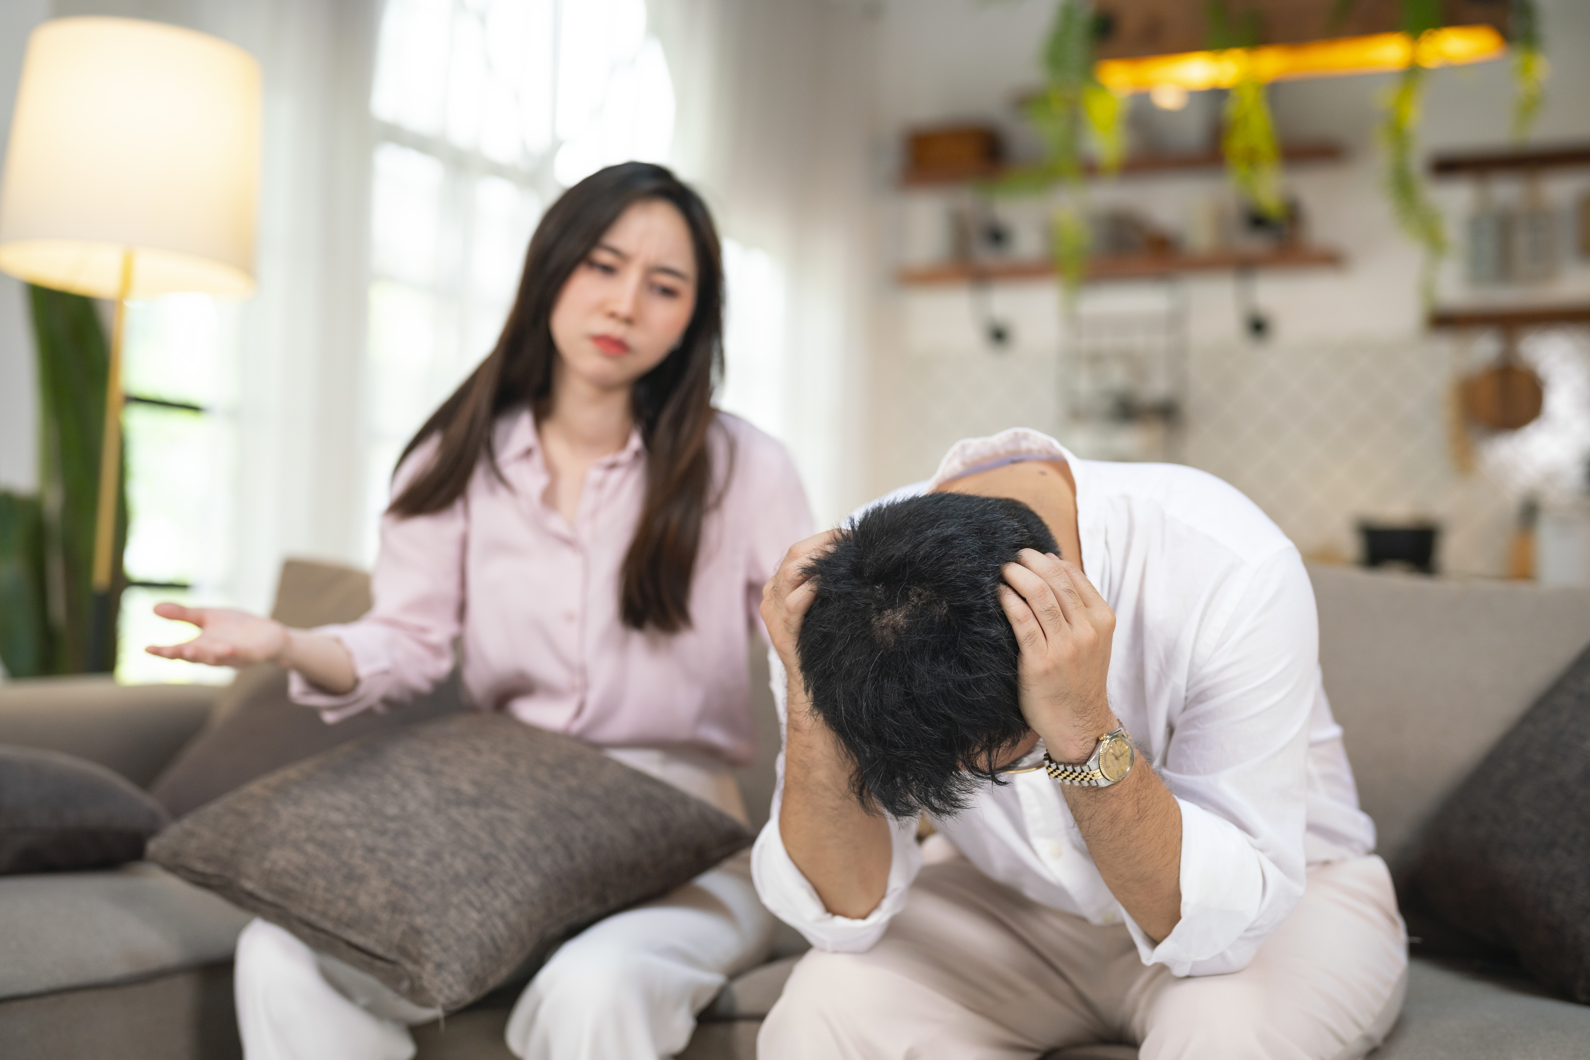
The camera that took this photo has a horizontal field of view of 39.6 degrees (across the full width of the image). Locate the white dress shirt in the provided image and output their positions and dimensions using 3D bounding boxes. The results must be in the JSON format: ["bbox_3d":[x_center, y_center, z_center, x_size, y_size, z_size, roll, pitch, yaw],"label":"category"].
[{"bbox_3d":[0.255,0.136,1.910,0.470,0.430,0.530,0,-3,22],"label":"white dress shirt"}]

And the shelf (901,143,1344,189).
[{"bbox_3d":[0.883,-0.995,6.050,1.200,0.035,0.200,0,-3,22],"label":"shelf"}]

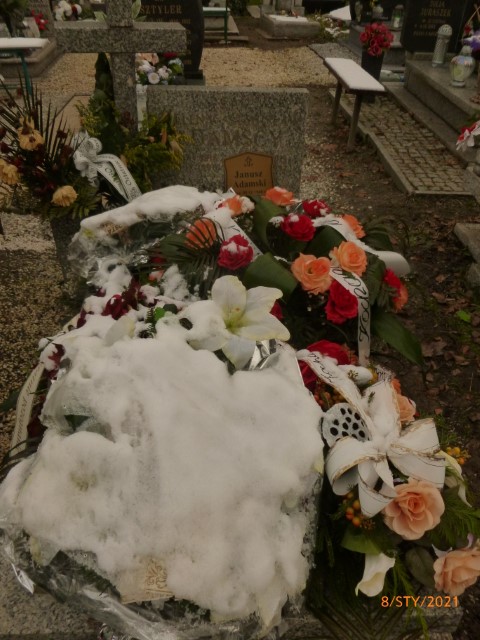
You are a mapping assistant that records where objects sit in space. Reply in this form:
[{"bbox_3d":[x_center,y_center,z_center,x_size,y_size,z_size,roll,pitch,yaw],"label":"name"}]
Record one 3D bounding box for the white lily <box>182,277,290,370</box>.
[{"bbox_3d":[-0.008,0.005,1.120,0.225,0.170,0.170,-6,38,-8],"label":"white lily"}]

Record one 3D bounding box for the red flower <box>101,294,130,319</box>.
[{"bbox_3d":[-0.310,-0.034,1.300,0.070,0.060,0.065,6,38,8],"label":"red flower"}]

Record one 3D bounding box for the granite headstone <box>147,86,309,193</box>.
[{"bbox_3d":[-0.055,-0.786,2.447,0.700,0.570,0.080,0,37,-1],"label":"granite headstone"}]

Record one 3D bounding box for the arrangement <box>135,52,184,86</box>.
[{"bbox_3d":[-0.556,-1.669,3.450,0.370,0.310,0.320,0,38,0],"label":"arrangement"}]

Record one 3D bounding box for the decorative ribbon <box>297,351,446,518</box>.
[{"bbox_3d":[0.278,0.245,1.110,0.290,0.190,0.290,0,38,0],"label":"decorative ribbon"}]

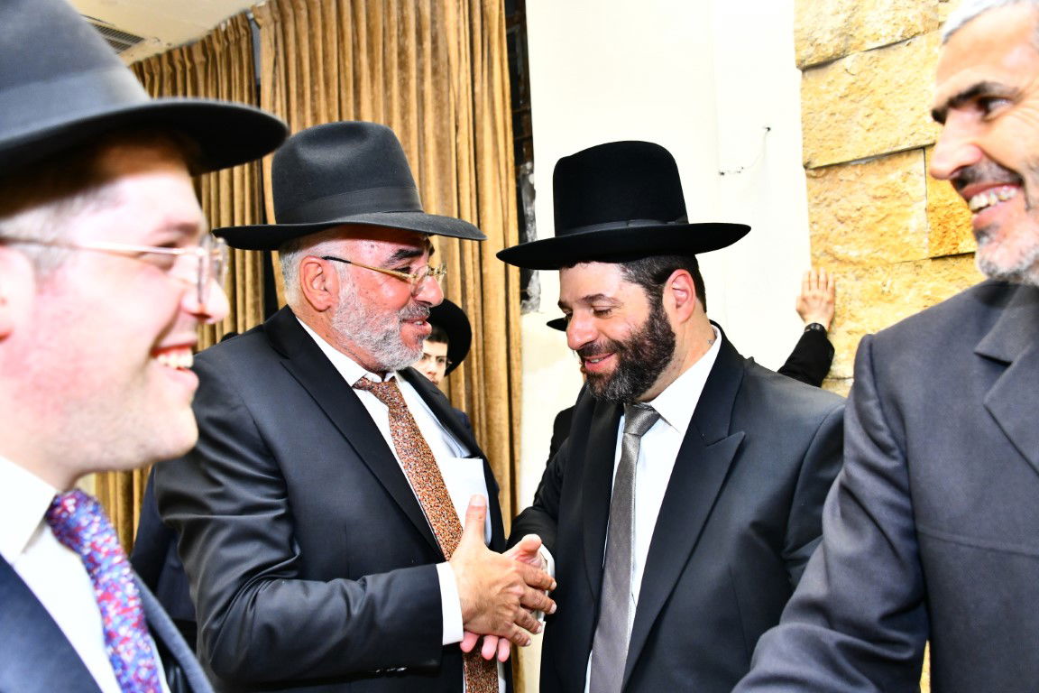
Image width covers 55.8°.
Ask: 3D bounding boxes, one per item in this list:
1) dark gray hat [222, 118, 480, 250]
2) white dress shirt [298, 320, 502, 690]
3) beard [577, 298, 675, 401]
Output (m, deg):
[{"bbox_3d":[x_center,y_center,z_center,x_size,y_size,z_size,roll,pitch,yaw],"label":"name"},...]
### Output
[{"bbox_3d":[-0.221,-0.208,1.280,0.350,0.150,0.310,0,2,15],"label":"dark gray hat"},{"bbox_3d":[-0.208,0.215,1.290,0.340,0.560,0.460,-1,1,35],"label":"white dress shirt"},{"bbox_3d":[0.135,0.008,1.280,0.110,0.135,0.145,-20,10,-30],"label":"beard"}]

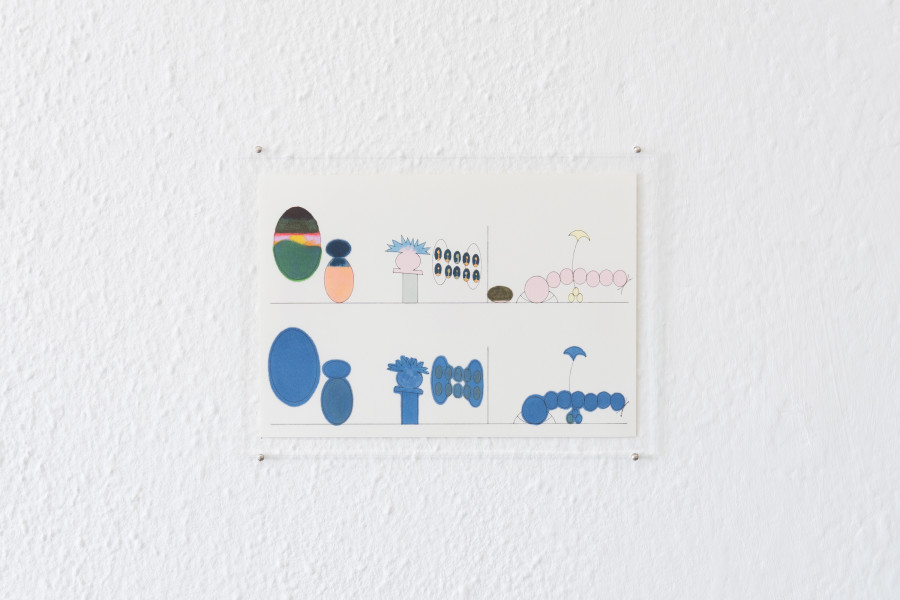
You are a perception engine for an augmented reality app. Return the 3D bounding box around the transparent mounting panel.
[{"bbox_3d":[0.000,0.005,1.181,0.330,0.240,0.005,0,2,0],"label":"transparent mounting panel"}]

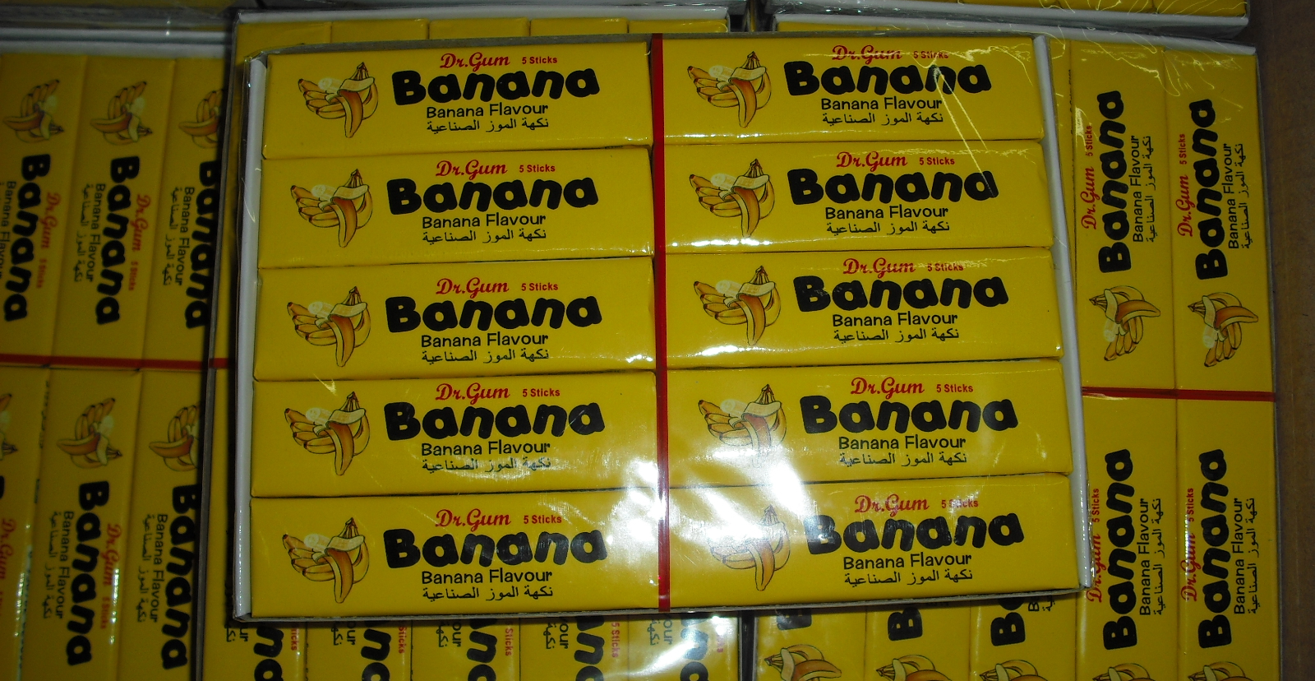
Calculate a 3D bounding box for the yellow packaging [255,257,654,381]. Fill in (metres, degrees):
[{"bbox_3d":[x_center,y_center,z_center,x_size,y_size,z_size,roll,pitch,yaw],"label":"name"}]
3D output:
[{"bbox_3d":[-0.038,-0.003,0.273,0.074,0.011,0.021,-2,78,0],"label":"yellow packaging"}]

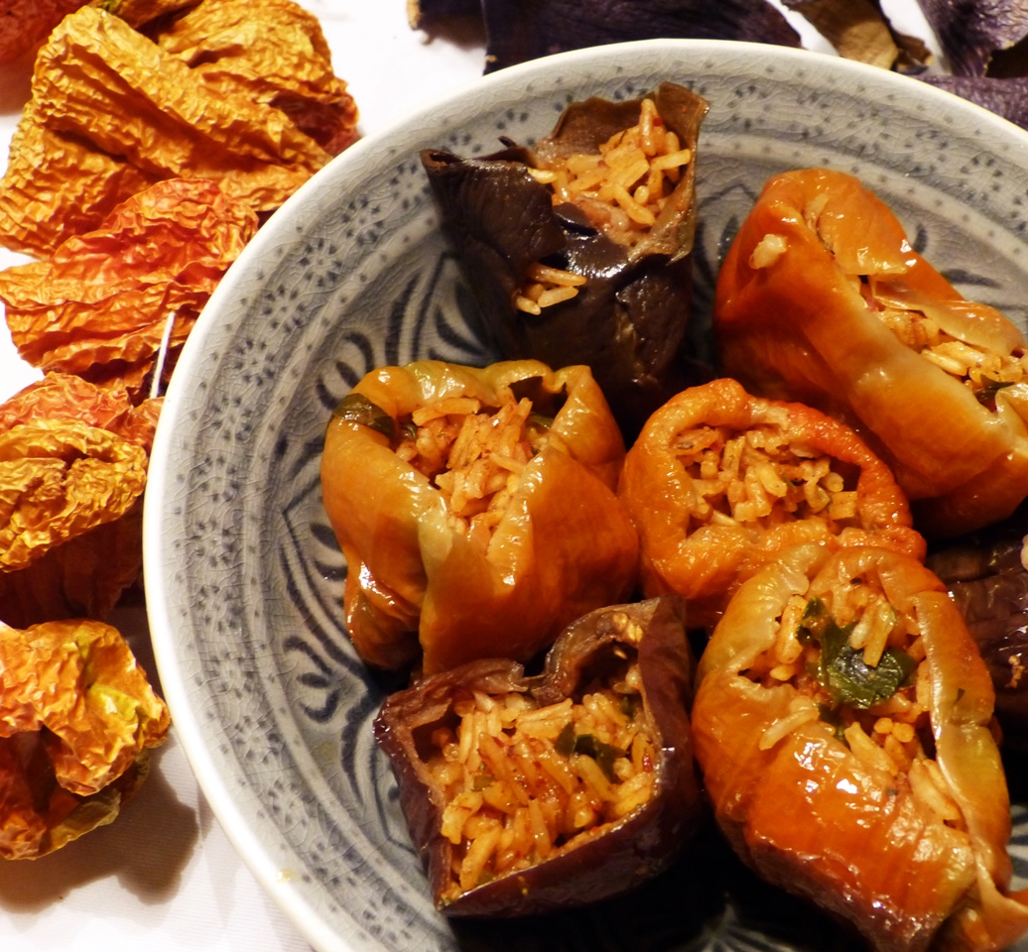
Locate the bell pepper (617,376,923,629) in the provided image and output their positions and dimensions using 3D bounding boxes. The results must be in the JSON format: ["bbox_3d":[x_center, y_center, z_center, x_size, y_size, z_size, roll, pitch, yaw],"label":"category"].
[{"bbox_3d":[0.050,0.011,0.328,0.054,0.046,0.046,1,63,-1],"label":"bell pepper"}]

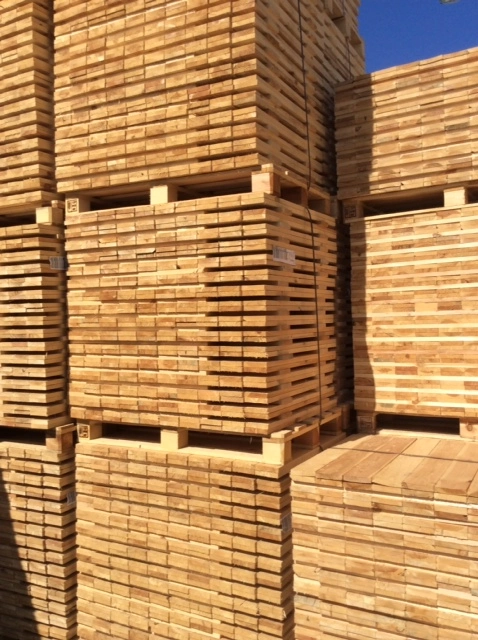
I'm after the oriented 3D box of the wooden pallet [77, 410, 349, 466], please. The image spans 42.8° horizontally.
[{"bbox_3d":[-0.129,0.505,2.936,1.062,0.125,0.697,0,1,28],"label":"wooden pallet"}]

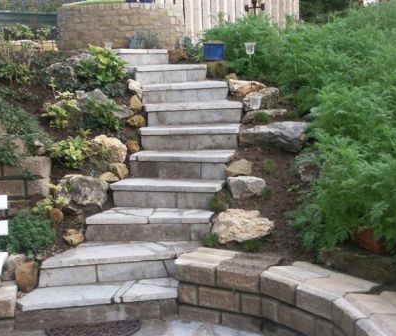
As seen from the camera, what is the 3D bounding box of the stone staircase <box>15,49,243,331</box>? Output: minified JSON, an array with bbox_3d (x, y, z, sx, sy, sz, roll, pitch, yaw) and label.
[{"bbox_3d":[-0.320,-0.200,6.200,1.420,1.630,4.200,0,10,0],"label":"stone staircase"}]

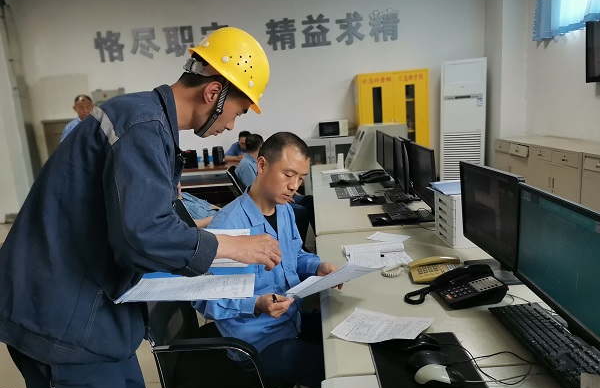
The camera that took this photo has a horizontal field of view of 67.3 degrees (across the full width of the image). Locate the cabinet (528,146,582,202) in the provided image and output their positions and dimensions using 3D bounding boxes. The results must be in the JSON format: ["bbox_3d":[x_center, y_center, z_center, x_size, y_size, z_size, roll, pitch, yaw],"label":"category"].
[{"bbox_3d":[2.660,-0.024,4.365,0.460,0.860,0.860,-4,11,0],"label":"cabinet"}]

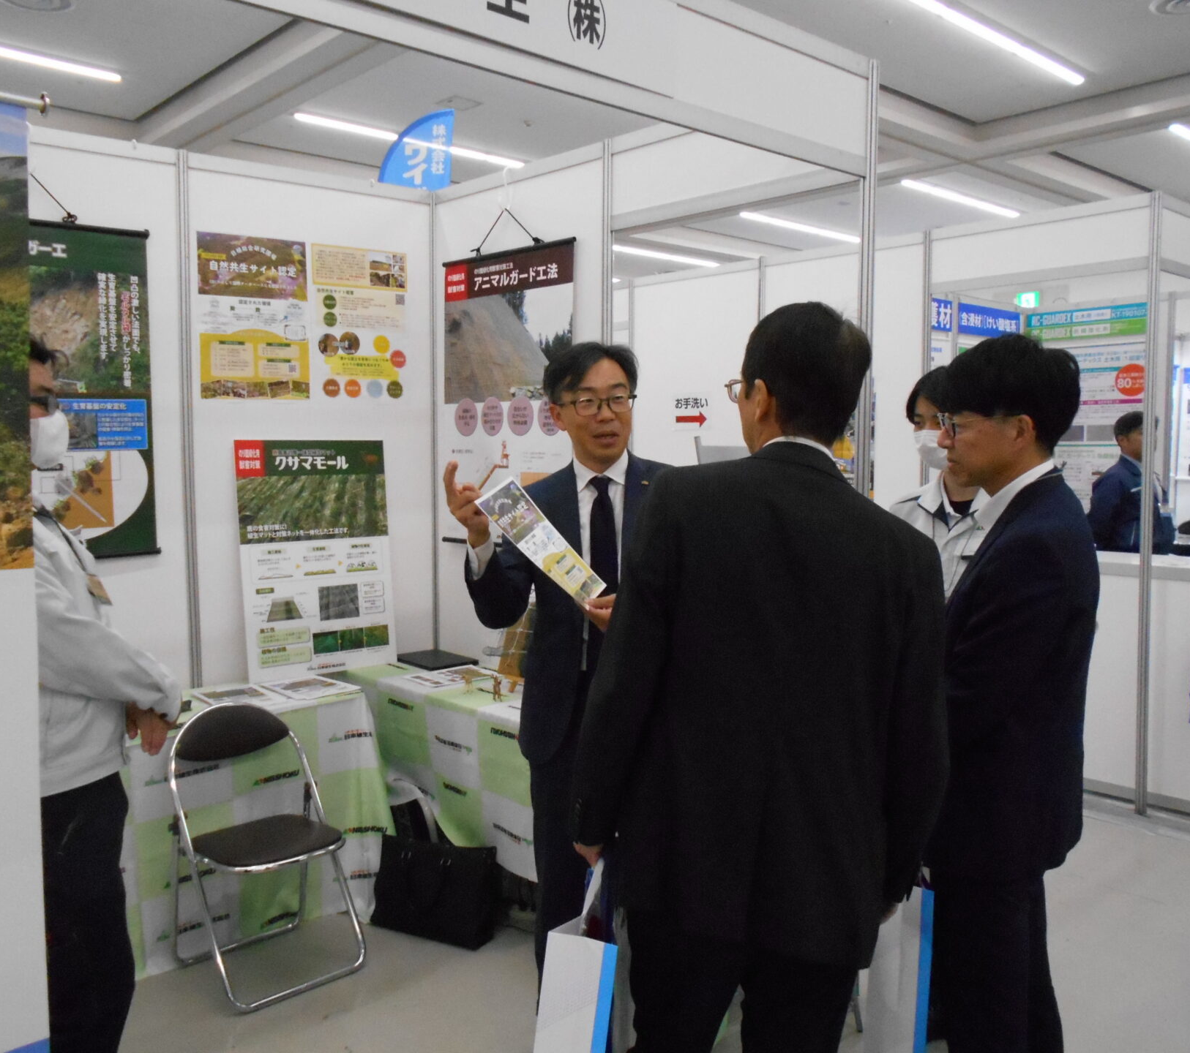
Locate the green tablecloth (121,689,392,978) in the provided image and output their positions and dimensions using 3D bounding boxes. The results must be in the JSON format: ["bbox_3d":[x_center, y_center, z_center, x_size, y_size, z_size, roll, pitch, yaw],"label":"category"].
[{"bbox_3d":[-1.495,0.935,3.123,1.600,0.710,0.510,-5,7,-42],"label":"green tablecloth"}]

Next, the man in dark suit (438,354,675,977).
[{"bbox_3d":[-0.061,0.484,2.242,0.550,1.740,0.450,-1,5,-13],"label":"man in dark suit"}]

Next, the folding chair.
[{"bbox_3d":[-0.966,0.907,3.097,0.450,0.755,0.460,-4,6,-36],"label":"folding chair"}]

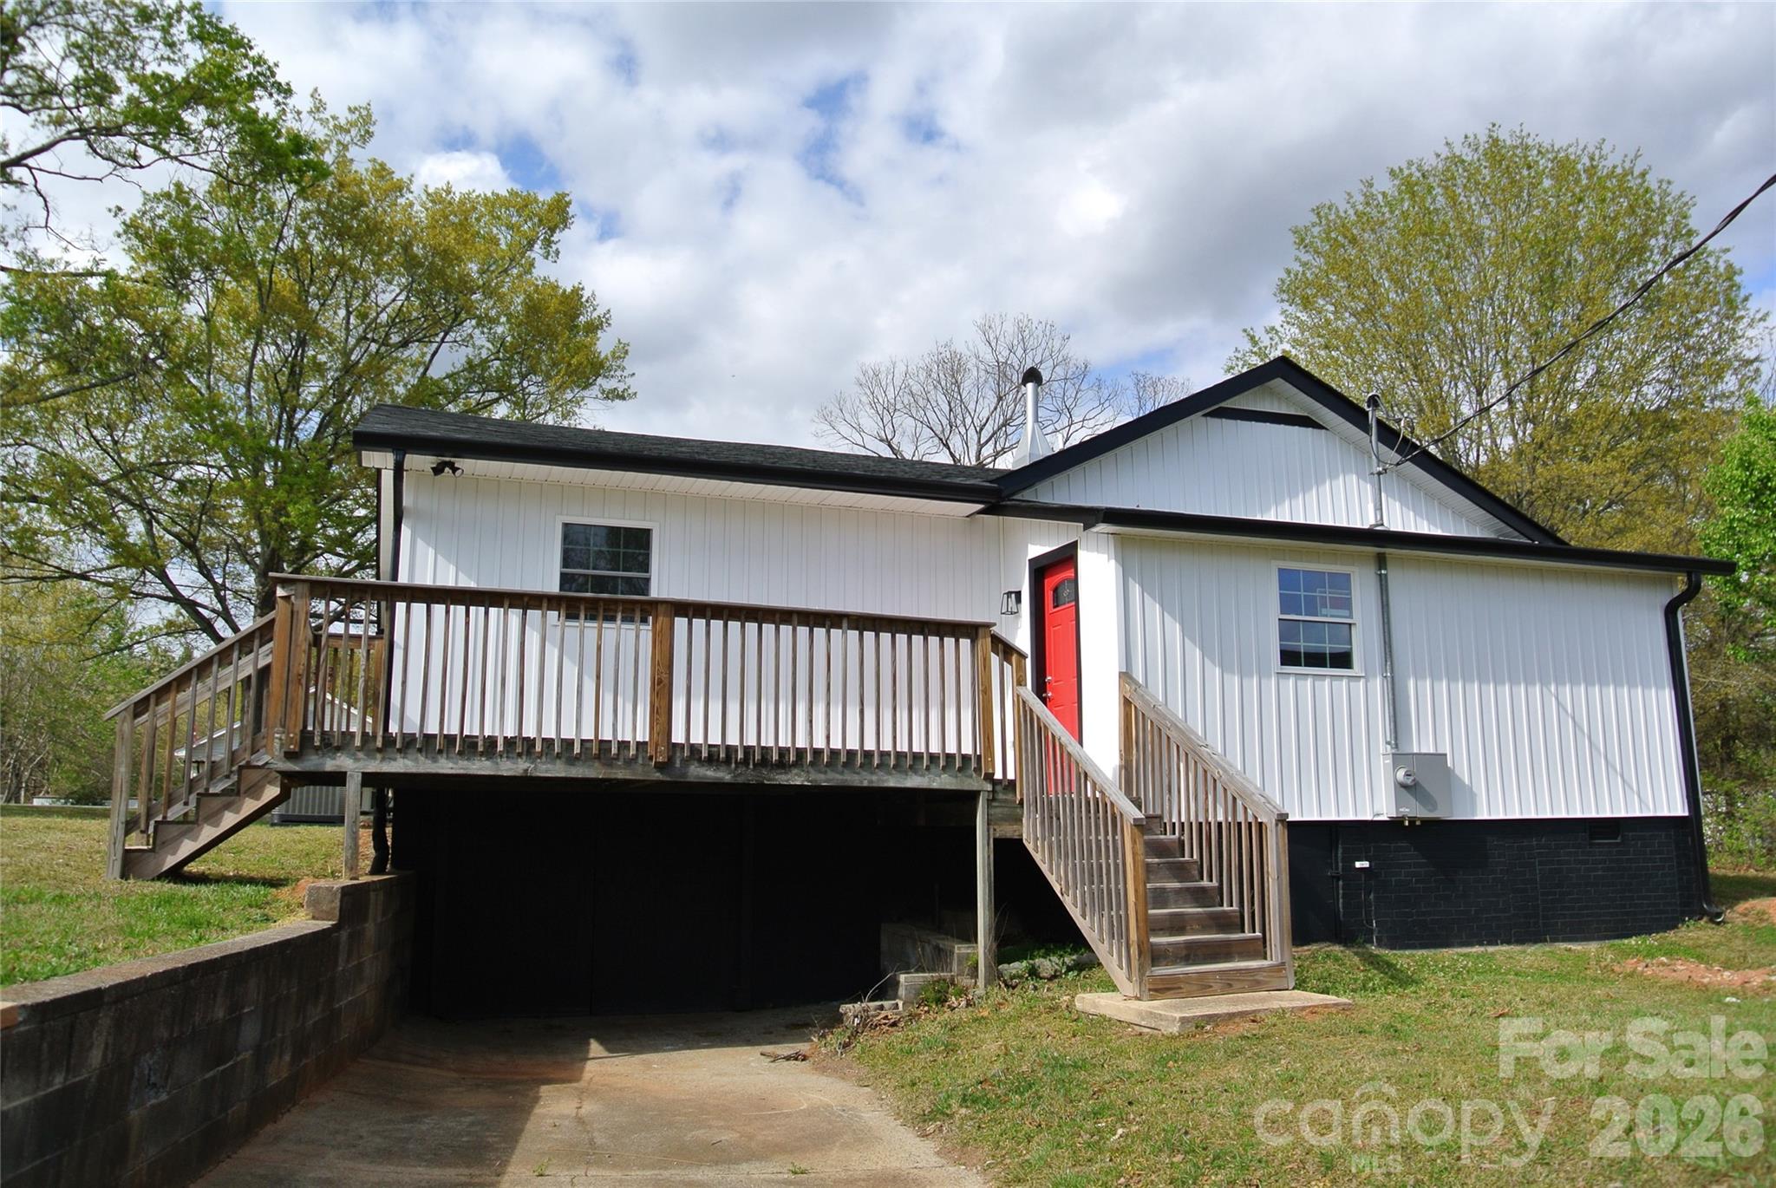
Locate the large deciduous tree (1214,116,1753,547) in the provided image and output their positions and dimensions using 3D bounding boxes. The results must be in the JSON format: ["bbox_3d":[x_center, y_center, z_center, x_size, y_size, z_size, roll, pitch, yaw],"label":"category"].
[{"bbox_3d":[12.940,-2.626,27.835,9.767,15.217,9.767,3,-10,-20],"label":"large deciduous tree"}]

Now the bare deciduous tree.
[{"bbox_3d":[3.321,-0.959,37.496,9.645,14.583,9.645,3,-10,-20],"label":"bare deciduous tree"}]

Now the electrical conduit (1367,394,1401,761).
[{"bbox_3d":[4.368,-0.192,11.677,0.150,3.260,0.170,3,-10,-20],"label":"electrical conduit"}]

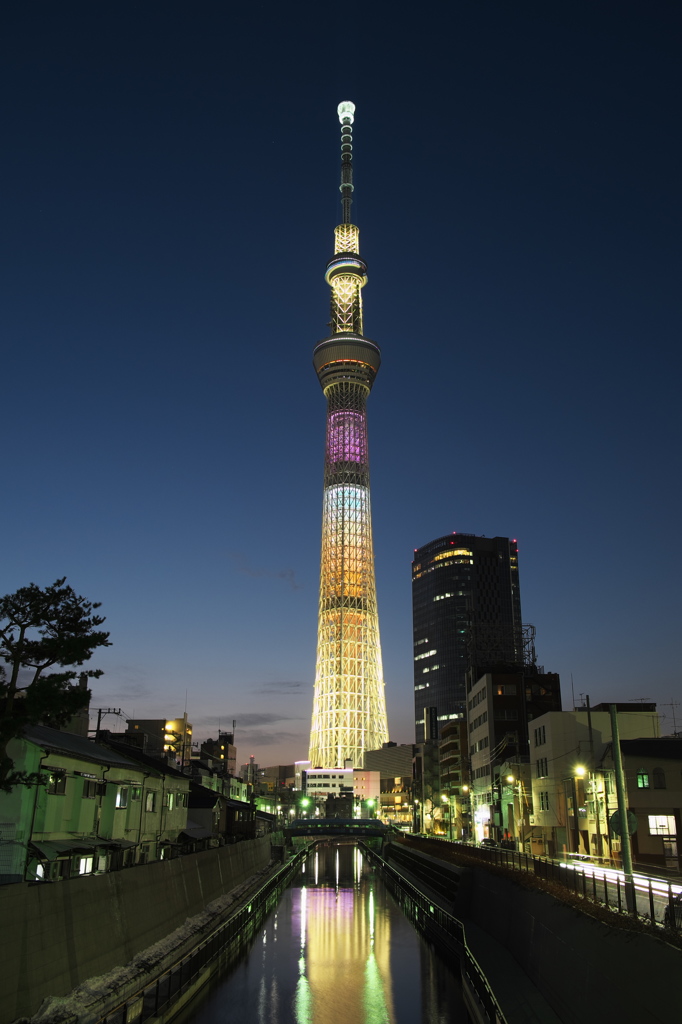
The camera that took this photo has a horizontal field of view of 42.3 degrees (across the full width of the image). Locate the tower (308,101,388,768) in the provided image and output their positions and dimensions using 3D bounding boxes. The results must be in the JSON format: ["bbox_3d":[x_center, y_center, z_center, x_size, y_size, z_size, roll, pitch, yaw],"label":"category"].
[{"bbox_3d":[4.776,-82.434,721.465,63.000,634.000,63.000,0,-19,0],"label":"tower"}]

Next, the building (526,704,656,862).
[{"bbox_3d":[22.520,23.812,78.267,9.300,12.300,8.600,0,-19,1],"label":"building"}]

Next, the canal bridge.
[{"bbox_3d":[-0.918,72.100,201.502,24.000,4.200,10.000,0,-19,0],"label":"canal bridge"}]

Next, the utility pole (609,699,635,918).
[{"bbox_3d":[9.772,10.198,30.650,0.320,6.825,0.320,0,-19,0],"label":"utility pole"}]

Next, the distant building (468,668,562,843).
[{"bbox_3d":[22.701,32.330,115.478,8.800,20.300,17.500,0,-19,1],"label":"distant building"}]

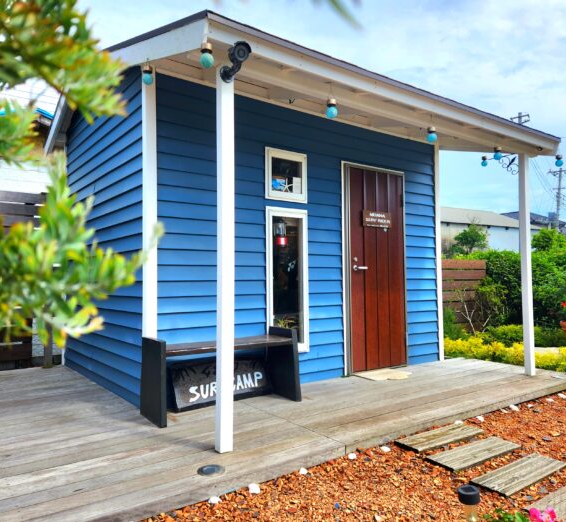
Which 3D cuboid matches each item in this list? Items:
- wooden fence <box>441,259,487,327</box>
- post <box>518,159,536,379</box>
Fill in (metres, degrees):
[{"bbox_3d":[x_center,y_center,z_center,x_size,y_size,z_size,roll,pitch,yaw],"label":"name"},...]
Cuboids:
[{"bbox_3d":[2.450,0.617,6.290,1.122,1.251,0.070,1,-3,-36],"label":"wooden fence"},{"bbox_3d":[2.278,0.033,4.329,0.072,2.061,0.070,1,-3,-36],"label":"post"}]

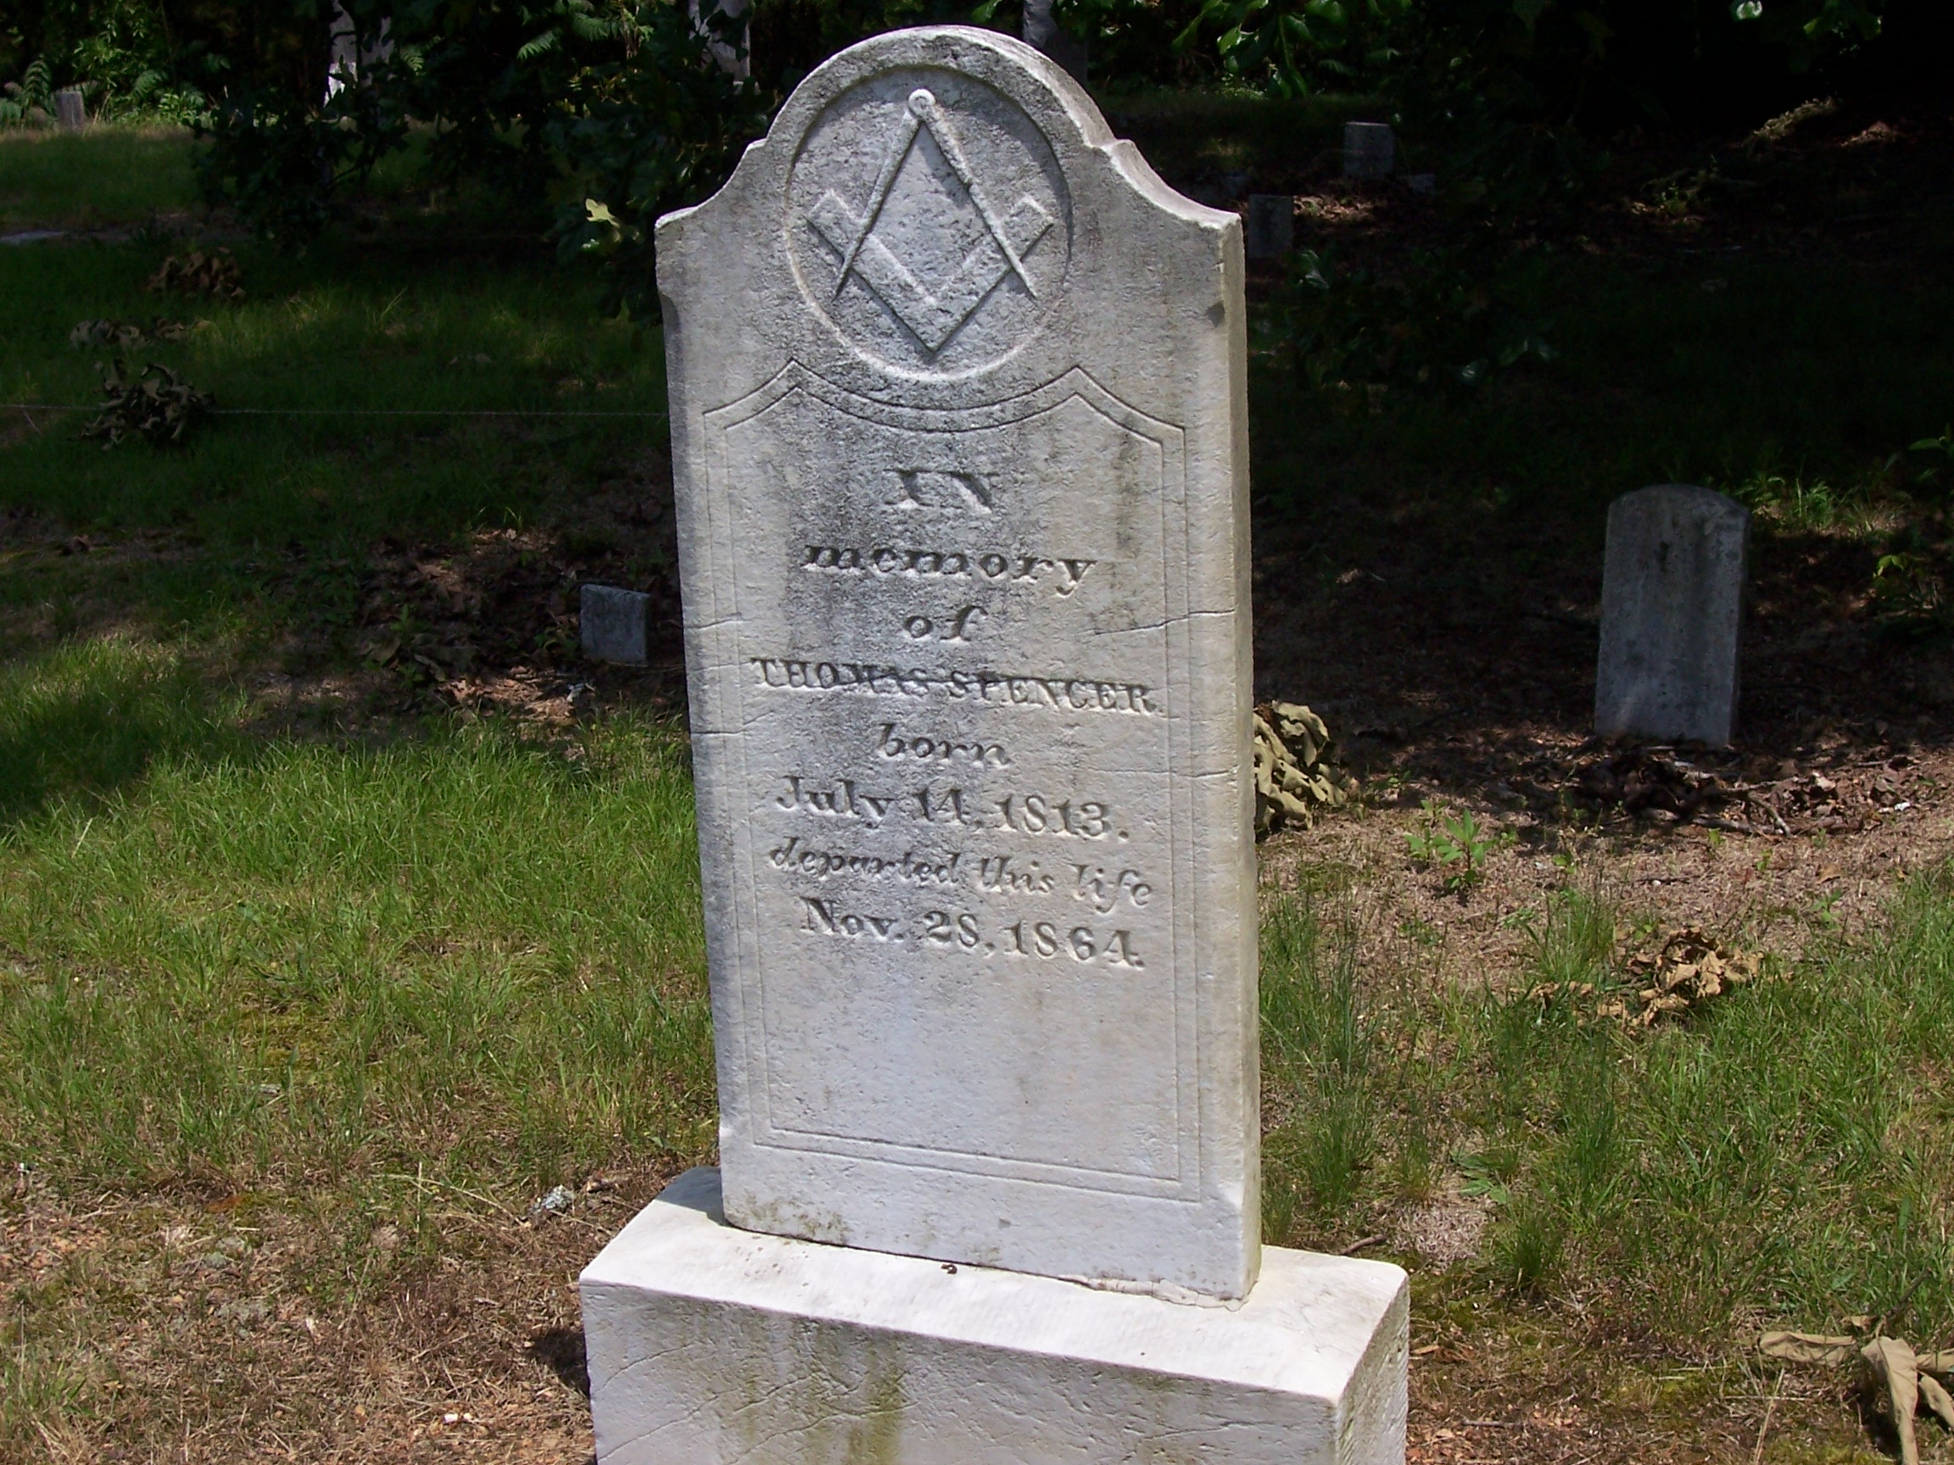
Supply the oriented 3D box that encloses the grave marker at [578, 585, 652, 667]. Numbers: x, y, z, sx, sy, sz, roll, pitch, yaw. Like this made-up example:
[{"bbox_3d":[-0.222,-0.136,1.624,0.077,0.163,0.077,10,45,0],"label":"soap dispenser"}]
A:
[{"bbox_3d":[-0.736,-0.228,6.174,0.149,0.152,0.050,7,19,18],"label":"grave marker"}]

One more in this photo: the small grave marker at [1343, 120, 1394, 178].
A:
[{"bbox_3d":[1.674,-2.471,12.687,0.212,0.228,0.070,5,19,23],"label":"small grave marker"}]

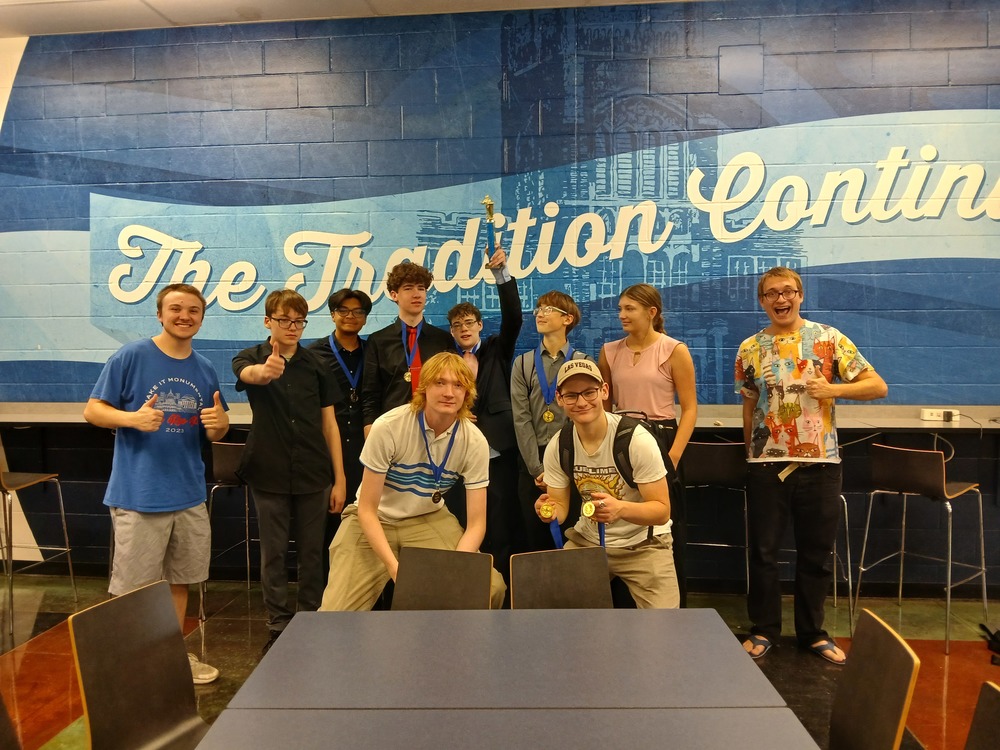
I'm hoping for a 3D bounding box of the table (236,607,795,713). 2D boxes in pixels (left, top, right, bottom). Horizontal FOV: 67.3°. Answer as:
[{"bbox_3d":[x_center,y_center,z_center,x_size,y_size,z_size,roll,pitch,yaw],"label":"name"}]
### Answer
[{"bbox_3d":[0.016,0.979,1.695,1.054,0.737,0.533,0,2,0],"label":"table"}]

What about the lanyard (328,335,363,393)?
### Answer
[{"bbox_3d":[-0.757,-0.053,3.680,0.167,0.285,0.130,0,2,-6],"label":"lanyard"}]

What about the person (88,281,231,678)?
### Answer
[{"bbox_3d":[-1.455,0.458,3.190,0.580,1.690,0.430,-1,2,-11],"label":"person"}]

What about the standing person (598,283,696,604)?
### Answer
[{"bbox_3d":[0.689,0.432,3.530,0.470,1.700,0.330,0,2,14],"label":"standing person"}]

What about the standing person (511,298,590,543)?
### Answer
[{"bbox_3d":[0.249,0.436,3.630,0.430,1.690,0.320,0,2,6],"label":"standing person"}]

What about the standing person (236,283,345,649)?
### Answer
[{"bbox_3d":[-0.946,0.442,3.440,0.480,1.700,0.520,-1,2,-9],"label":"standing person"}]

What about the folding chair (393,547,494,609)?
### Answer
[{"bbox_3d":[-0.225,0.940,2.093,0.450,0.790,0.510,0,2,16],"label":"folding chair"}]

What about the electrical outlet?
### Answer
[{"bbox_3d":[2.373,0.219,4.050,0.210,0.063,0.060,0,2,5],"label":"electrical outlet"}]

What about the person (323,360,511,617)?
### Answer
[{"bbox_3d":[-0.349,0.609,3.030,0.700,1.390,0.600,0,2,-6],"label":"person"}]

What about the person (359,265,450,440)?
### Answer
[{"bbox_3d":[-0.435,0.382,3.530,0.480,1.810,0.320,0,2,-3],"label":"person"}]

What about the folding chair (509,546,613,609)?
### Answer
[{"bbox_3d":[0.246,0.938,2.093,0.450,0.790,0.510,-1,2,-16],"label":"folding chair"}]

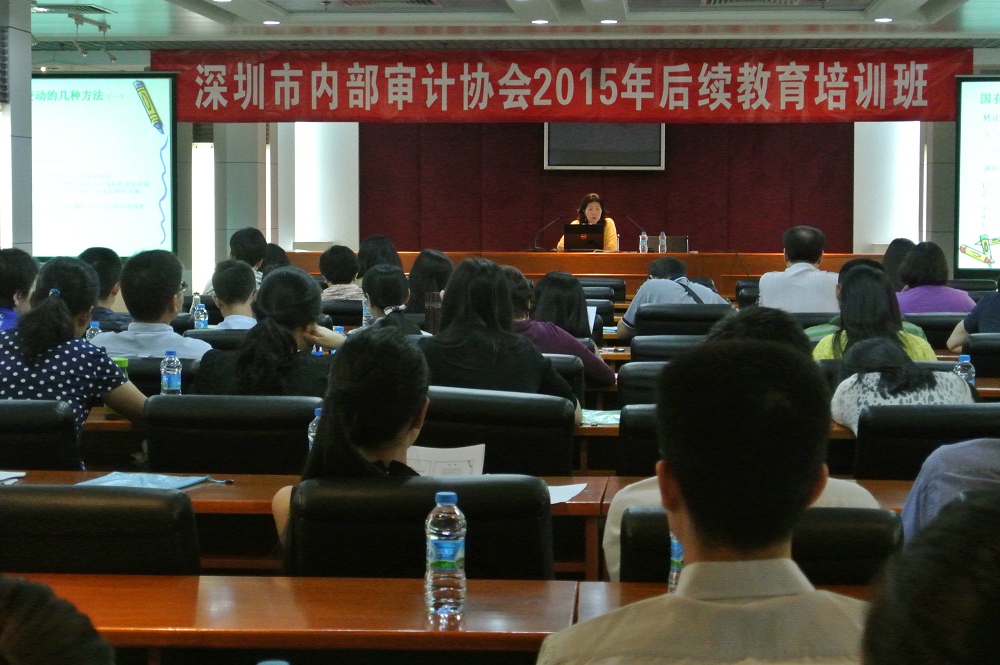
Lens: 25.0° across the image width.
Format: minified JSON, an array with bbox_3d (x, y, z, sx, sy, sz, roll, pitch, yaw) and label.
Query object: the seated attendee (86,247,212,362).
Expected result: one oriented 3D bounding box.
[{"bbox_3d":[-1.026,0.326,7.175,0.500,1.220,0.780,0,3,4],"label":"seated attendee"}]

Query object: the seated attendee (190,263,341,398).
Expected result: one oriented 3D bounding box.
[{"bbox_3d":[-0.577,0.451,6.049,0.480,1.240,0.750,0,4,6],"label":"seated attendee"}]

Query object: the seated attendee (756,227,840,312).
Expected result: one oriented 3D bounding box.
[{"bbox_3d":[1.377,0.157,10.329,0.480,1.290,0.740,0,4,4],"label":"seated attendee"}]

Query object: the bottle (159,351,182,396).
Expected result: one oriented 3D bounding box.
[{"bbox_3d":[-0.983,0.169,6.740,0.064,0.216,0.064,0,4,4],"label":"bottle"}]

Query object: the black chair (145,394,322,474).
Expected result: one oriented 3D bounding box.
[{"bbox_3d":[-0.615,0.580,5.664,0.520,0.890,0.580,0,3,3],"label":"black chair"}]

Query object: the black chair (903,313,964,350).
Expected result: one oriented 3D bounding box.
[{"bbox_3d":[1.894,0.355,10.129,0.530,0.920,0.580,0,4,4],"label":"black chair"}]

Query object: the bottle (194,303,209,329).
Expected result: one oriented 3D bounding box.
[{"bbox_3d":[-1.225,-0.026,9.255,0.060,0.179,0.060,0,3,4],"label":"bottle"}]

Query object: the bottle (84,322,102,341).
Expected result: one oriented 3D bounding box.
[{"bbox_3d":[-1.475,0.077,8.200,0.064,0.216,0.064,0,4,4],"label":"bottle"}]

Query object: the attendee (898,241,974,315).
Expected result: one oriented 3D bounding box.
[{"bbox_3d":[1.838,0.180,9.948,0.470,1.200,0.760,0,3,4],"label":"attendee"}]

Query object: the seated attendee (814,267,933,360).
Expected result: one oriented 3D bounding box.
[{"bbox_3d":[1.209,0.373,7.449,0.460,1.220,0.740,0,4,4],"label":"seated attendee"}]

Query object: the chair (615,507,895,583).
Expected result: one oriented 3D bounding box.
[{"bbox_3d":[0.445,0.689,3.963,0.500,0.880,0.600,0,3,4],"label":"chair"}]

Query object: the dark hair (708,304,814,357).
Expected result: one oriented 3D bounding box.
[{"bbox_3d":[0.493,0.061,4.280,0.195,0.220,0.230,0,4,3],"label":"dark hair"}]

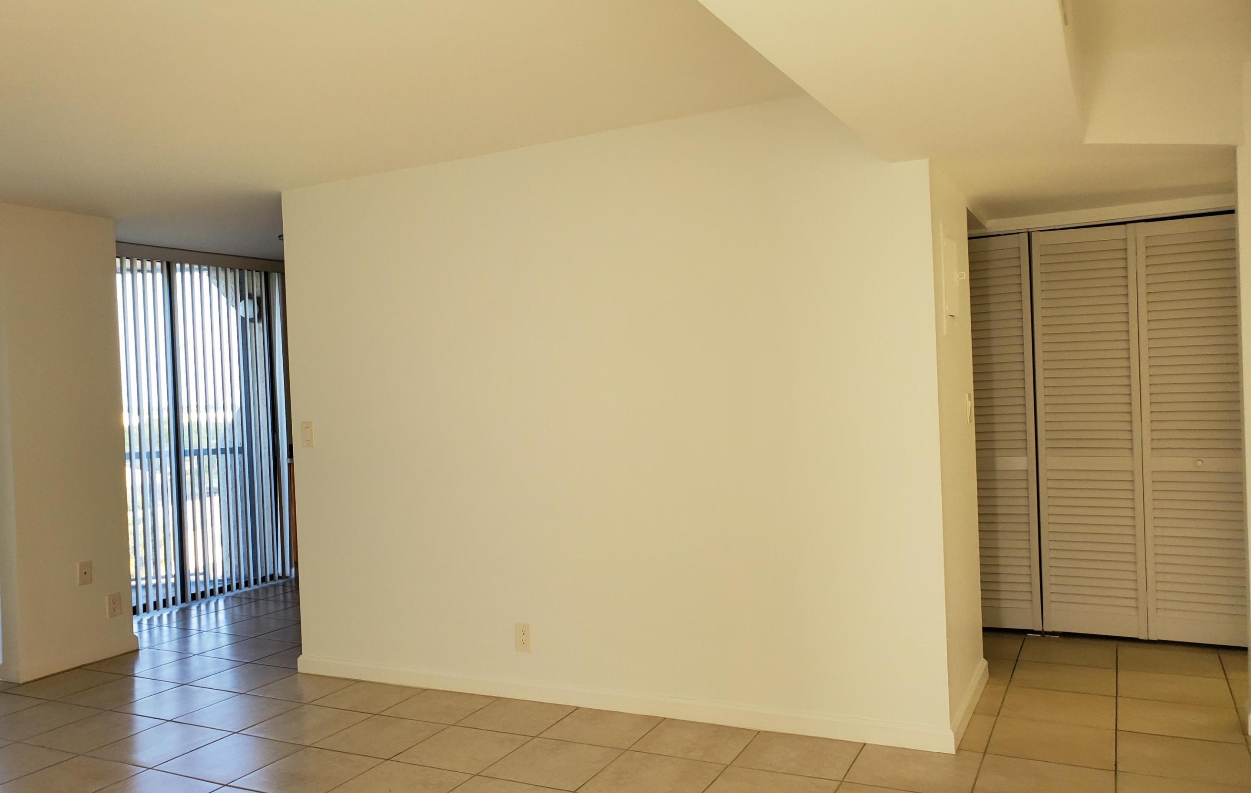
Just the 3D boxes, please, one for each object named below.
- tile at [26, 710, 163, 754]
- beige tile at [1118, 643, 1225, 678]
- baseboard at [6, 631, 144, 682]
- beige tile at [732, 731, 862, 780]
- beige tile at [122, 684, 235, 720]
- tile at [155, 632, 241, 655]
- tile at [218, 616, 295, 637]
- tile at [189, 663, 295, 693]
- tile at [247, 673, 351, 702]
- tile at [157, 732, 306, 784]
[{"bbox_3d":[-2.259,1.436,4.013,0.402,0.012,0.402,-2,0,27],"label":"tile"},{"bbox_3d":[2.515,1.237,4.358,0.403,0.010,0.403,-2,0,27],"label":"beige tile"},{"bbox_3d":[-3.017,1.424,5.139,0.160,0.090,0.661,-2,0,27],"label":"baseboard"},{"bbox_3d":[0.645,1.306,3.430,0.402,0.012,0.402,-2,0,27],"label":"beige tile"},{"bbox_3d":[-2.063,1.413,4.327,0.400,0.010,0.392,-2,0,27],"label":"beige tile"},{"bbox_3d":[-2.438,1.424,5.410,0.400,0.010,0.392,-2,0,27],"label":"tile"},{"bbox_3d":[-2.296,1.436,5.843,0.407,0.011,0.395,-2,0,27],"label":"tile"},{"bbox_3d":[-1.889,1.407,4.688,0.403,0.010,0.403,-2,0,27],"label":"tile"},{"bbox_3d":[-1.527,1.388,4.463,0.400,0.010,0.344,-2,0,27],"label":"tile"},{"bbox_3d":[-1.524,1.399,3.629,0.403,0.010,0.403,-2,0,27],"label":"tile"}]

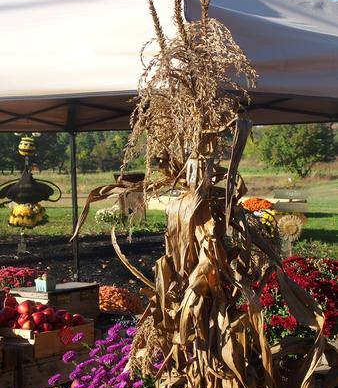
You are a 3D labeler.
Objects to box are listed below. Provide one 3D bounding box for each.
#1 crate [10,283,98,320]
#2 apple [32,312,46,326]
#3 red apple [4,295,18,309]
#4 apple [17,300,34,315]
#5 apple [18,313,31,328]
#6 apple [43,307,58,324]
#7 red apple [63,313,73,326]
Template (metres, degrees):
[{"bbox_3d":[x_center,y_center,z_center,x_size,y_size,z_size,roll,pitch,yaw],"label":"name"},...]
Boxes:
[{"bbox_3d":[-0.725,0.748,5.689,0.303,0.290,0.523,-1,0,31],"label":"crate"},{"bbox_3d":[-0.726,0.697,4.950,0.074,0.069,0.074,-1,0,0],"label":"apple"},{"bbox_3d":[-0.908,0.626,5.100,0.077,0.072,0.077,-1,0,0],"label":"red apple"},{"bbox_3d":[-0.816,0.645,5.030,0.080,0.074,0.080,-1,0,0],"label":"apple"},{"bbox_3d":[-0.804,0.704,4.920,0.073,0.068,0.073,-1,0,0],"label":"apple"},{"bbox_3d":[-0.680,0.694,5.070,0.076,0.071,0.076,-1,0,0],"label":"apple"},{"bbox_3d":[-0.585,0.721,5.100,0.066,0.061,0.066,-1,0,0],"label":"red apple"}]

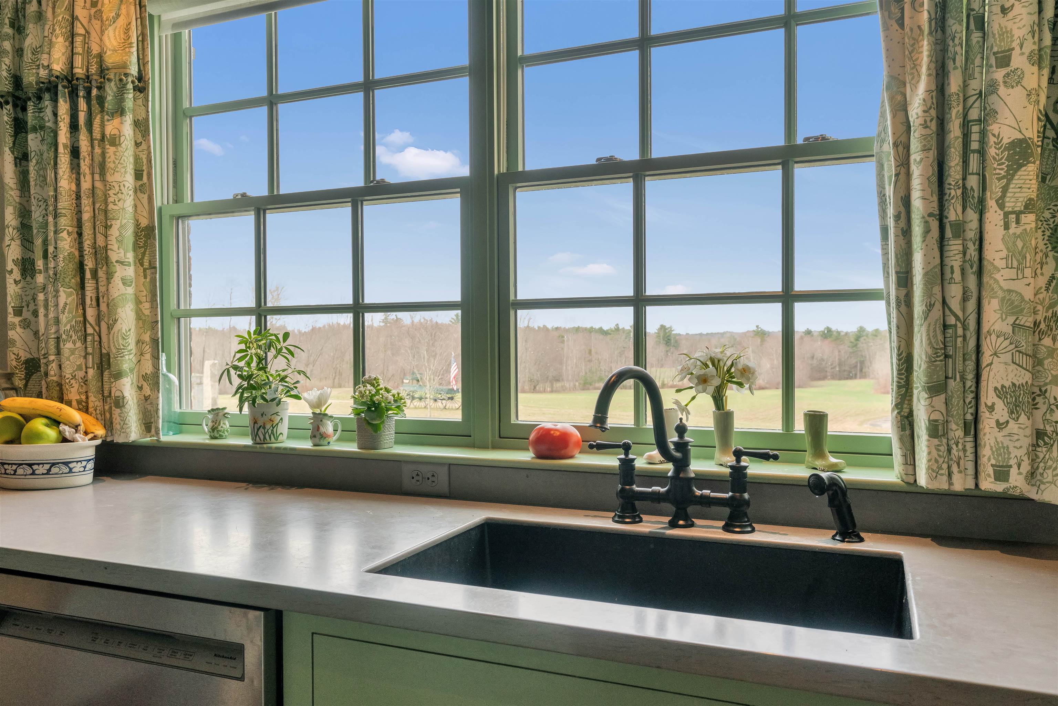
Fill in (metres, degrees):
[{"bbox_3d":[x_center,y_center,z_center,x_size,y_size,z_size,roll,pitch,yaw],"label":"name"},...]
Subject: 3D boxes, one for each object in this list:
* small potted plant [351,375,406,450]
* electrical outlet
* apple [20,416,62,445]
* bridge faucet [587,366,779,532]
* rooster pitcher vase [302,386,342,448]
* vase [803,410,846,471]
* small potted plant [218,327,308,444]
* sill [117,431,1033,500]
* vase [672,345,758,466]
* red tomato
[{"bbox_3d":[-0.346,0.134,1.885,0.122,0.166,0.113,0,1,0],"label":"small potted plant"},{"bbox_3d":[-0.224,0.272,1.784,0.117,0.071,0.008,0,1,23],"label":"electrical outlet"},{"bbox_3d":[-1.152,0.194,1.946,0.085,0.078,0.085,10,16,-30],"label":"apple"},{"bbox_3d":[0.232,0.170,1.406,0.354,0.295,0.280,0,1,23],"label":"bridge faucet"},{"bbox_3d":[-0.479,0.147,1.909,0.086,0.134,0.062,-1,1,-9],"label":"rooster pitcher vase"},{"bbox_3d":[0.548,0.162,1.523,0.077,0.107,0.044,0,1,42],"label":"vase"},{"bbox_3d":[-0.650,0.077,2.014,0.195,0.278,0.180,0,1,23],"label":"small potted plant"},{"bbox_3d":[-0.114,0.227,1.797,2.100,0.022,0.137,0,1,23],"label":"sill"},{"bbox_3d":[0.363,0.101,1.601,0.155,0.229,0.135,0,1,43],"label":"vase"},{"bbox_3d":[0.055,0.180,1.691,0.108,0.072,0.108,0,1,0],"label":"red tomato"}]

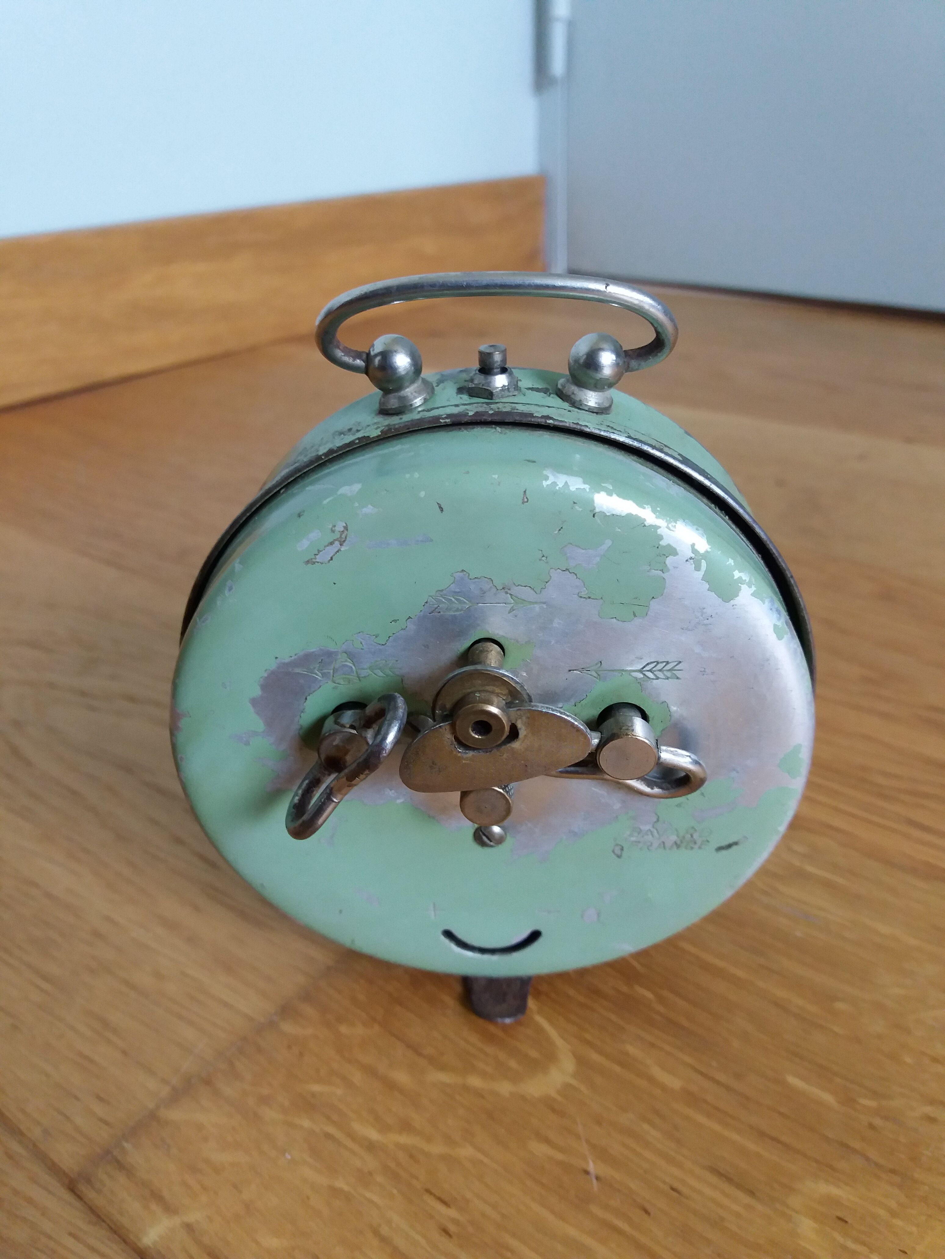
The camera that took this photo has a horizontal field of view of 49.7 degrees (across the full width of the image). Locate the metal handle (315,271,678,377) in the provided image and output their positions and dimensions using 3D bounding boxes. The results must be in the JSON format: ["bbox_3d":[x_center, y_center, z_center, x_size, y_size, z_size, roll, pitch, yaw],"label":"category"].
[{"bbox_3d":[0.003,-0.039,0.132,0.047,0.016,0.003,0,59,0],"label":"metal handle"}]

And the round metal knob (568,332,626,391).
[{"bbox_3d":[0.017,-0.036,0.137,0.008,0.008,0.008,0,29,0],"label":"round metal knob"}]

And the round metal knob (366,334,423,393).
[{"bbox_3d":[-0.011,-0.036,0.137,0.008,0.008,0.008,0,29,0],"label":"round metal knob"}]

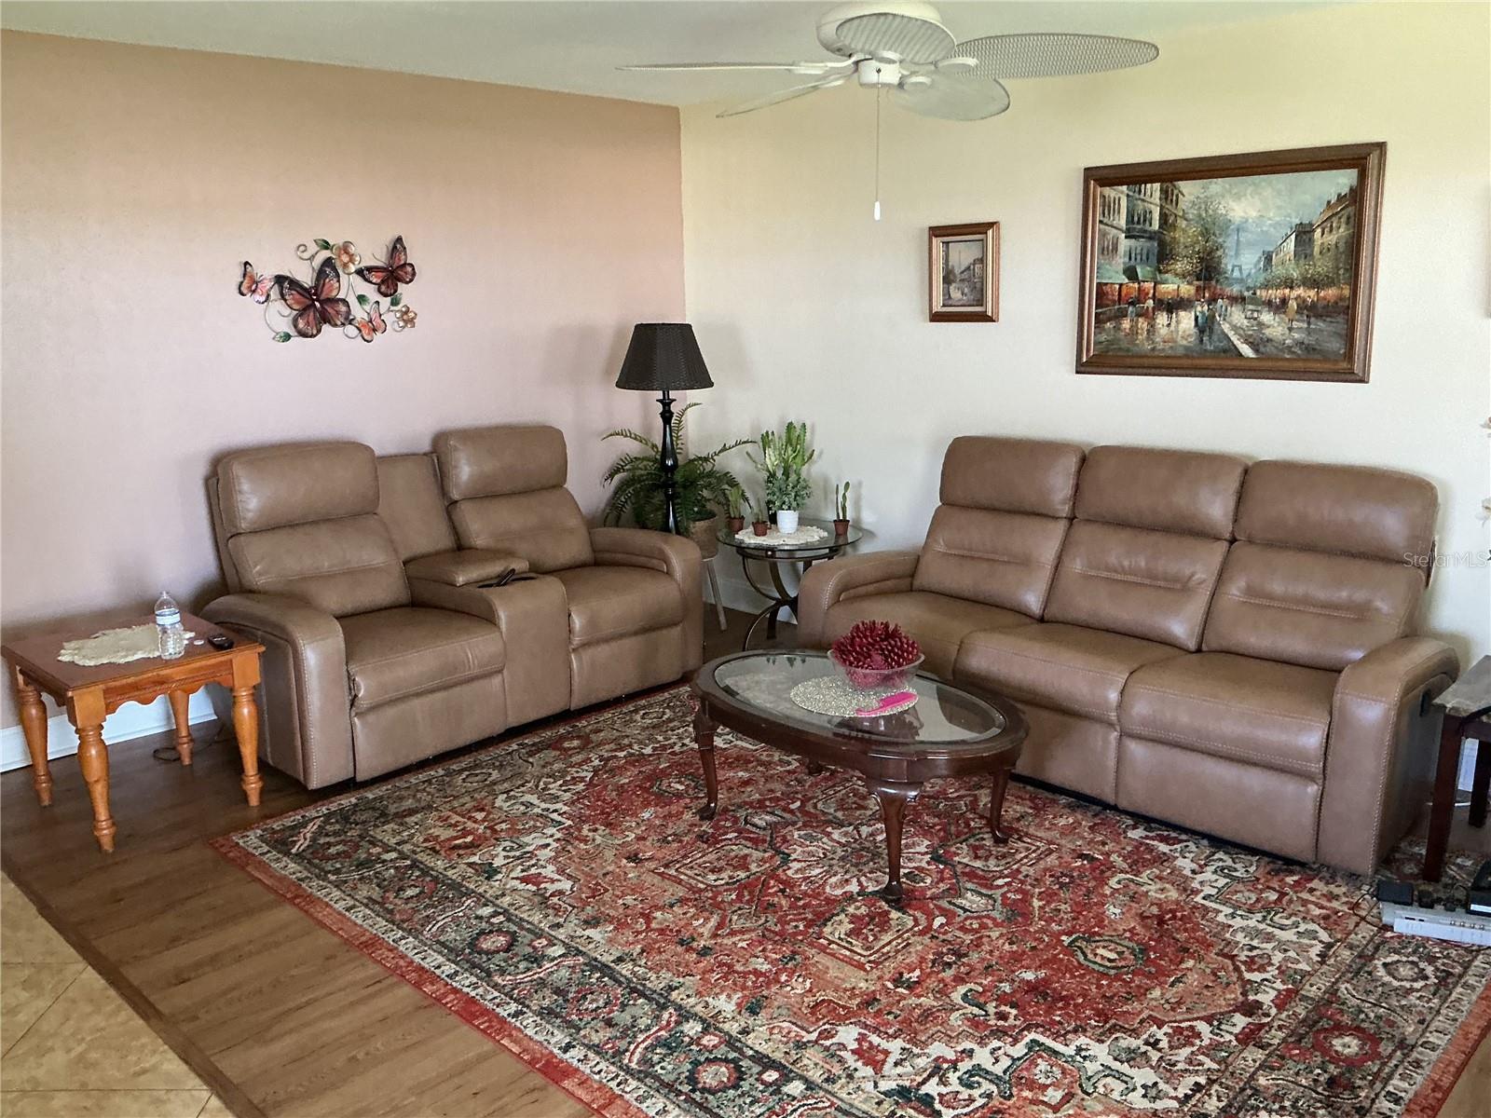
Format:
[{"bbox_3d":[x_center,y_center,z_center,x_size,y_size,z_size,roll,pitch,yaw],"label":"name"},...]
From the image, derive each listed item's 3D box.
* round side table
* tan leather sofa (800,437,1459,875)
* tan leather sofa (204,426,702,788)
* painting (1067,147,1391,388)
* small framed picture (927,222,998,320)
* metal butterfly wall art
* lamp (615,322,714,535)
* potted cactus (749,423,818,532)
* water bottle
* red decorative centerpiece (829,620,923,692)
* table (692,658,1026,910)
[{"bbox_3d":[0.208,0.154,5.523,0.635,0.530,0.635,-1,12,0],"label":"round side table"},{"bbox_3d":[1.245,0.169,4.243,2.080,1.005,0.920,11,17,44],"label":"tan leather sofa"},{"bbox_3d":[-1.069,0.077,4.796,0.940,1.045,1.750,11,17,43],"label":"tan leather sofa"},{"bbox_3d":[1.623,-0.995,4.288,1.040,0.737,0.042,11,17,43],"label":"painting"},{"bbox_3d":[0.875,-1.141,5.008,0.335,0.378,0.035,11,17,43],"label":"small framed picture"},{"bbox_3d":[-1.616,-1.058,4.906,0.050,0.409,0.758,11,17,44],"label":"metal butterfly wall art"},{"bbox_3d":[-0.343,-0.322,5.613,0.430,1.445,0.430,-1,12,0],"label":"lamp"},{"bbox_3d":[0.176,-0.363,5.504,0.270,0.481,0.250,-1,12,0],"label":"potted cactus"},{"bbox_3d":[-1.755,0.200,3.802,0.066,0.198,0.066,11,17,43],"label":"water bottle"},{"bbox_3d":[0.387,0.277,3.665,0.280,0.200,0.280,-1,12,0],"label":"red decorative centerpiece"},{"bbox_3d":[0.300,0.603,3.676,1.150,0.435,0.710,11,17,44],"label":"table"}]

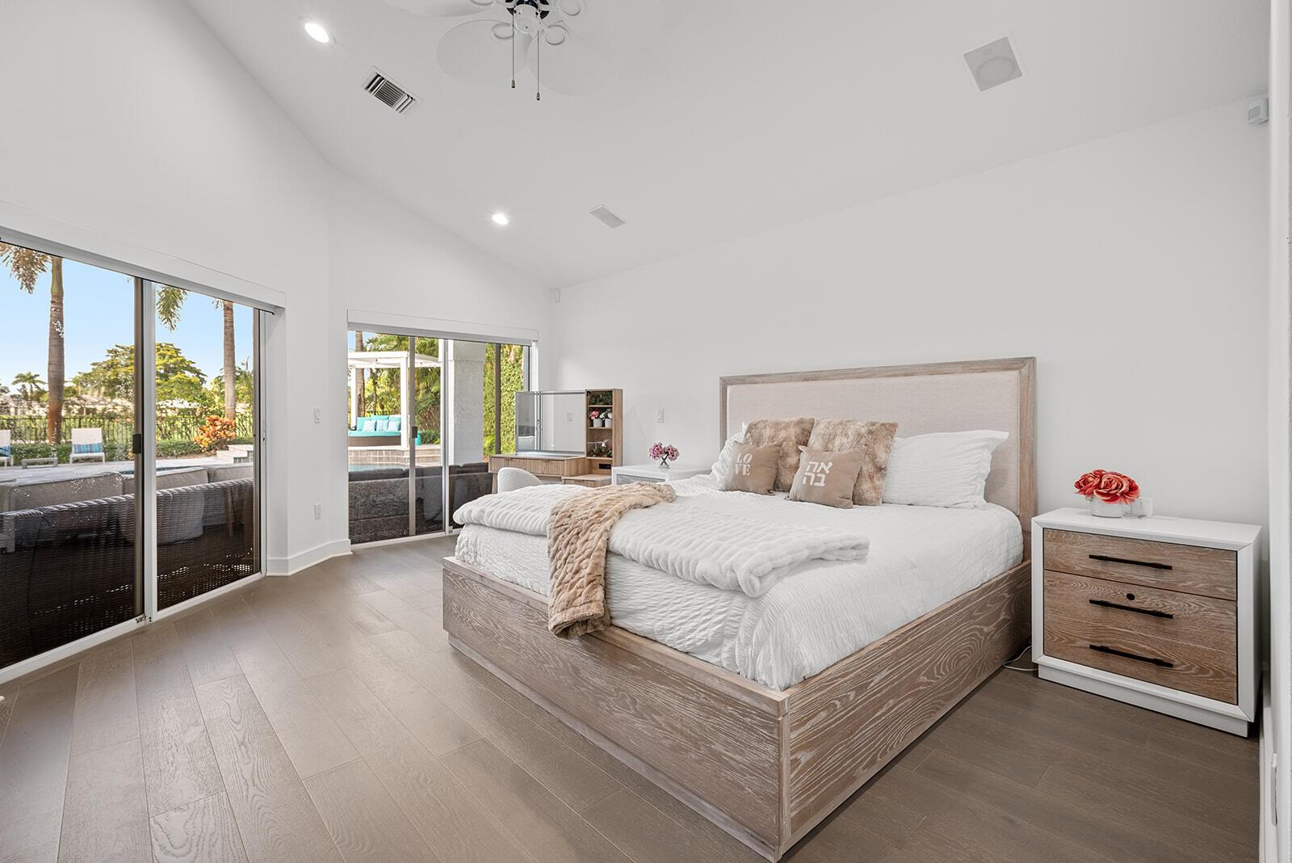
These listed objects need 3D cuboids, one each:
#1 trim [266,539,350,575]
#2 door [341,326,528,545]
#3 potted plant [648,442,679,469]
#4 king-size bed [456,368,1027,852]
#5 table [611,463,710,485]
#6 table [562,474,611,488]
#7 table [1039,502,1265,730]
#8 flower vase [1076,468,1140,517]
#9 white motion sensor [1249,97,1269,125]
[{"bbox_3d":[-2.675,1.004,4.621,0.250,0.127,0.730,0,1,0],"label":"trim"},{"bbox_3d":[-2.010,0.039,5.819,1.940,2.030,0.120,-1,1,-42],"label":"door"},{"bbox_3d":[0.148,0.205,4.800,0.180,0.218,0.220,-1,1,-42],"label":"potted plant"},{"bbox_3d":[0.477,0.357,2.959,2.247,1.471,2.059,-1,1,-42],"label":"king-size bed"},{"bbox_3d":[0.130,0.698,4.653,0.500,0.730,0.673,-1,1,-42],"label":"table"},{"bbox_3d":[-0.484,0.722,5.265,0.390,0.610,0.430,1,1,31],"label":"table"},{"bbox_3d":[2.123,0.744,2.458,0.505,0.714,0.673,-1,1,-42],"label":"table"},{"bbox_3d":[2.123,0.280,2.643,0.220,0.208,0.235,-1,1,-42],"label":"flower vase"},{"bbox_3d":[2.536,-1.327,2.380,0.042,0.085,0.055,0,1,-10],"label":"white motion sensor"}]

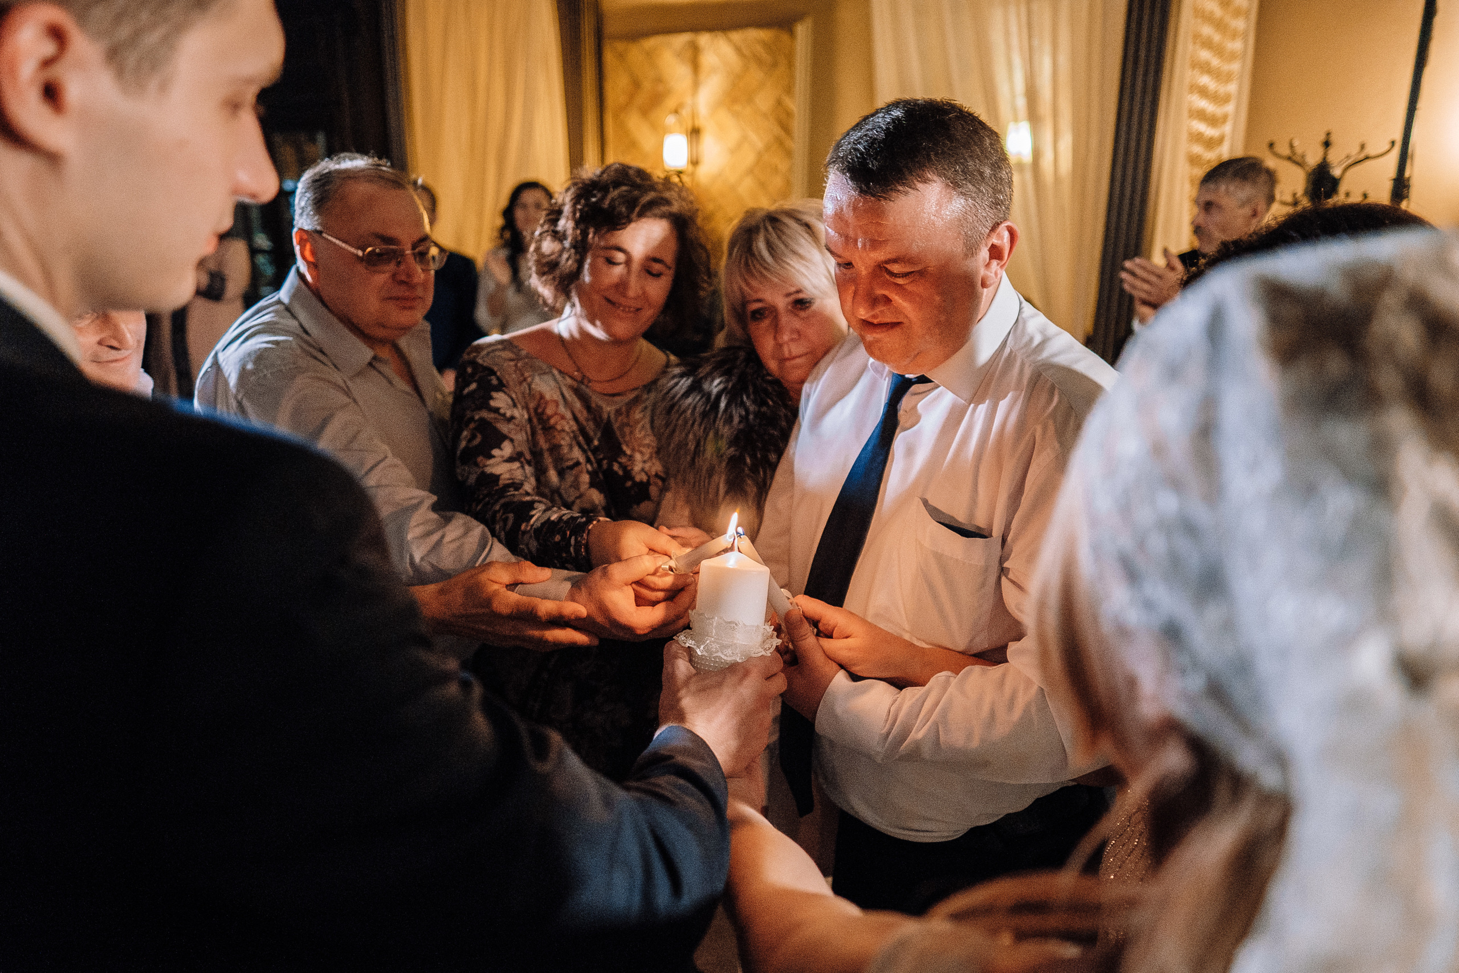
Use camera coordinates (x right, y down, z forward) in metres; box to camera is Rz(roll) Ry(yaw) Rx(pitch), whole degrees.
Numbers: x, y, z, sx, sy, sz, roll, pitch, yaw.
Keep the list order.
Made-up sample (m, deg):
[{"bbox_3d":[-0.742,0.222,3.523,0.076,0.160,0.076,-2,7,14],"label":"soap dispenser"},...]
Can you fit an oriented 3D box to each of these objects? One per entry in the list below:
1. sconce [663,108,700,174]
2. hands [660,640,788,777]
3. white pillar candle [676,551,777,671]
[{"bbox_3d":[-0.214,-1.559,4.400,0.110,0.295,0.190,7,15,23],"label":"sconce"},{"bbox_3d":[-0.005,0.201,0.885,0.105,0.098,0.125,5,15,17],"label":"hands"},{"bbox_3d":[0.000,0.124,0.920,0.090,0.124,0.090,5,6,-1],"label":"white pillar candle"}]

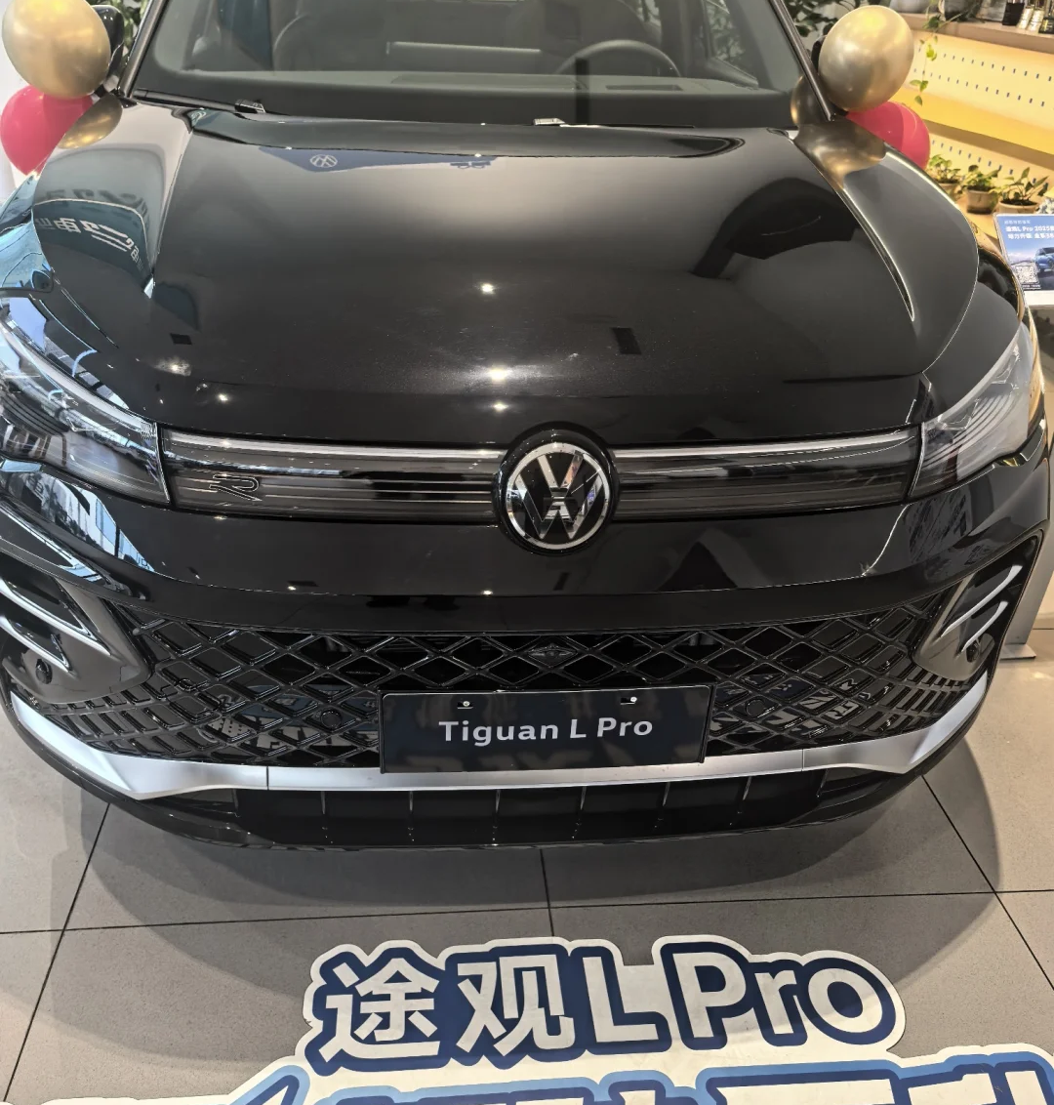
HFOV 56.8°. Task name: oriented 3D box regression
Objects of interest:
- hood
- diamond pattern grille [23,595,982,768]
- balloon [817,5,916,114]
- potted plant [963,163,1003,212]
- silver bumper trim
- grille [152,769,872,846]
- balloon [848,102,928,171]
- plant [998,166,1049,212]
[{"bbox_3d":[-0.012,-0.513,1.593,1.570,0.240,1.160,-1,31,-6],"label":"hood"},{"bbox_3d":[0.019,0.164,1.399,1.500,0.240,0.210,-1,31,-6],"label":"diamond pattern grille"},{"bbox_3d":[0.872,-1.265,2.500,0.250,0.270,0.250,-1,31,-6],"label":"balloon"},{"bbox_3d":[1.825,-1.461,3.906,0.158,0.179,0.160,-1,31,-6],"label":"potted plant"},{"bbox_3d":[0.009,0.276,1.496,1.600,0.085,0.230,-1,31,-6],"label":"silver bumper trim"},{"bbox_3d":[0.009,0.366,1.475,1.100,0.140,0.120,-1,31,-6],"label":"grille"},{"bbox_3d":[0.963,-1.102,2.633,0.240,0.250,0.240,-1,31,-6],"label":"balloon"},{"bbox_3d":[1.855,-1.335,3.633,0.192,0.198,0.190,-1,31,-6],"label":"plant"}]

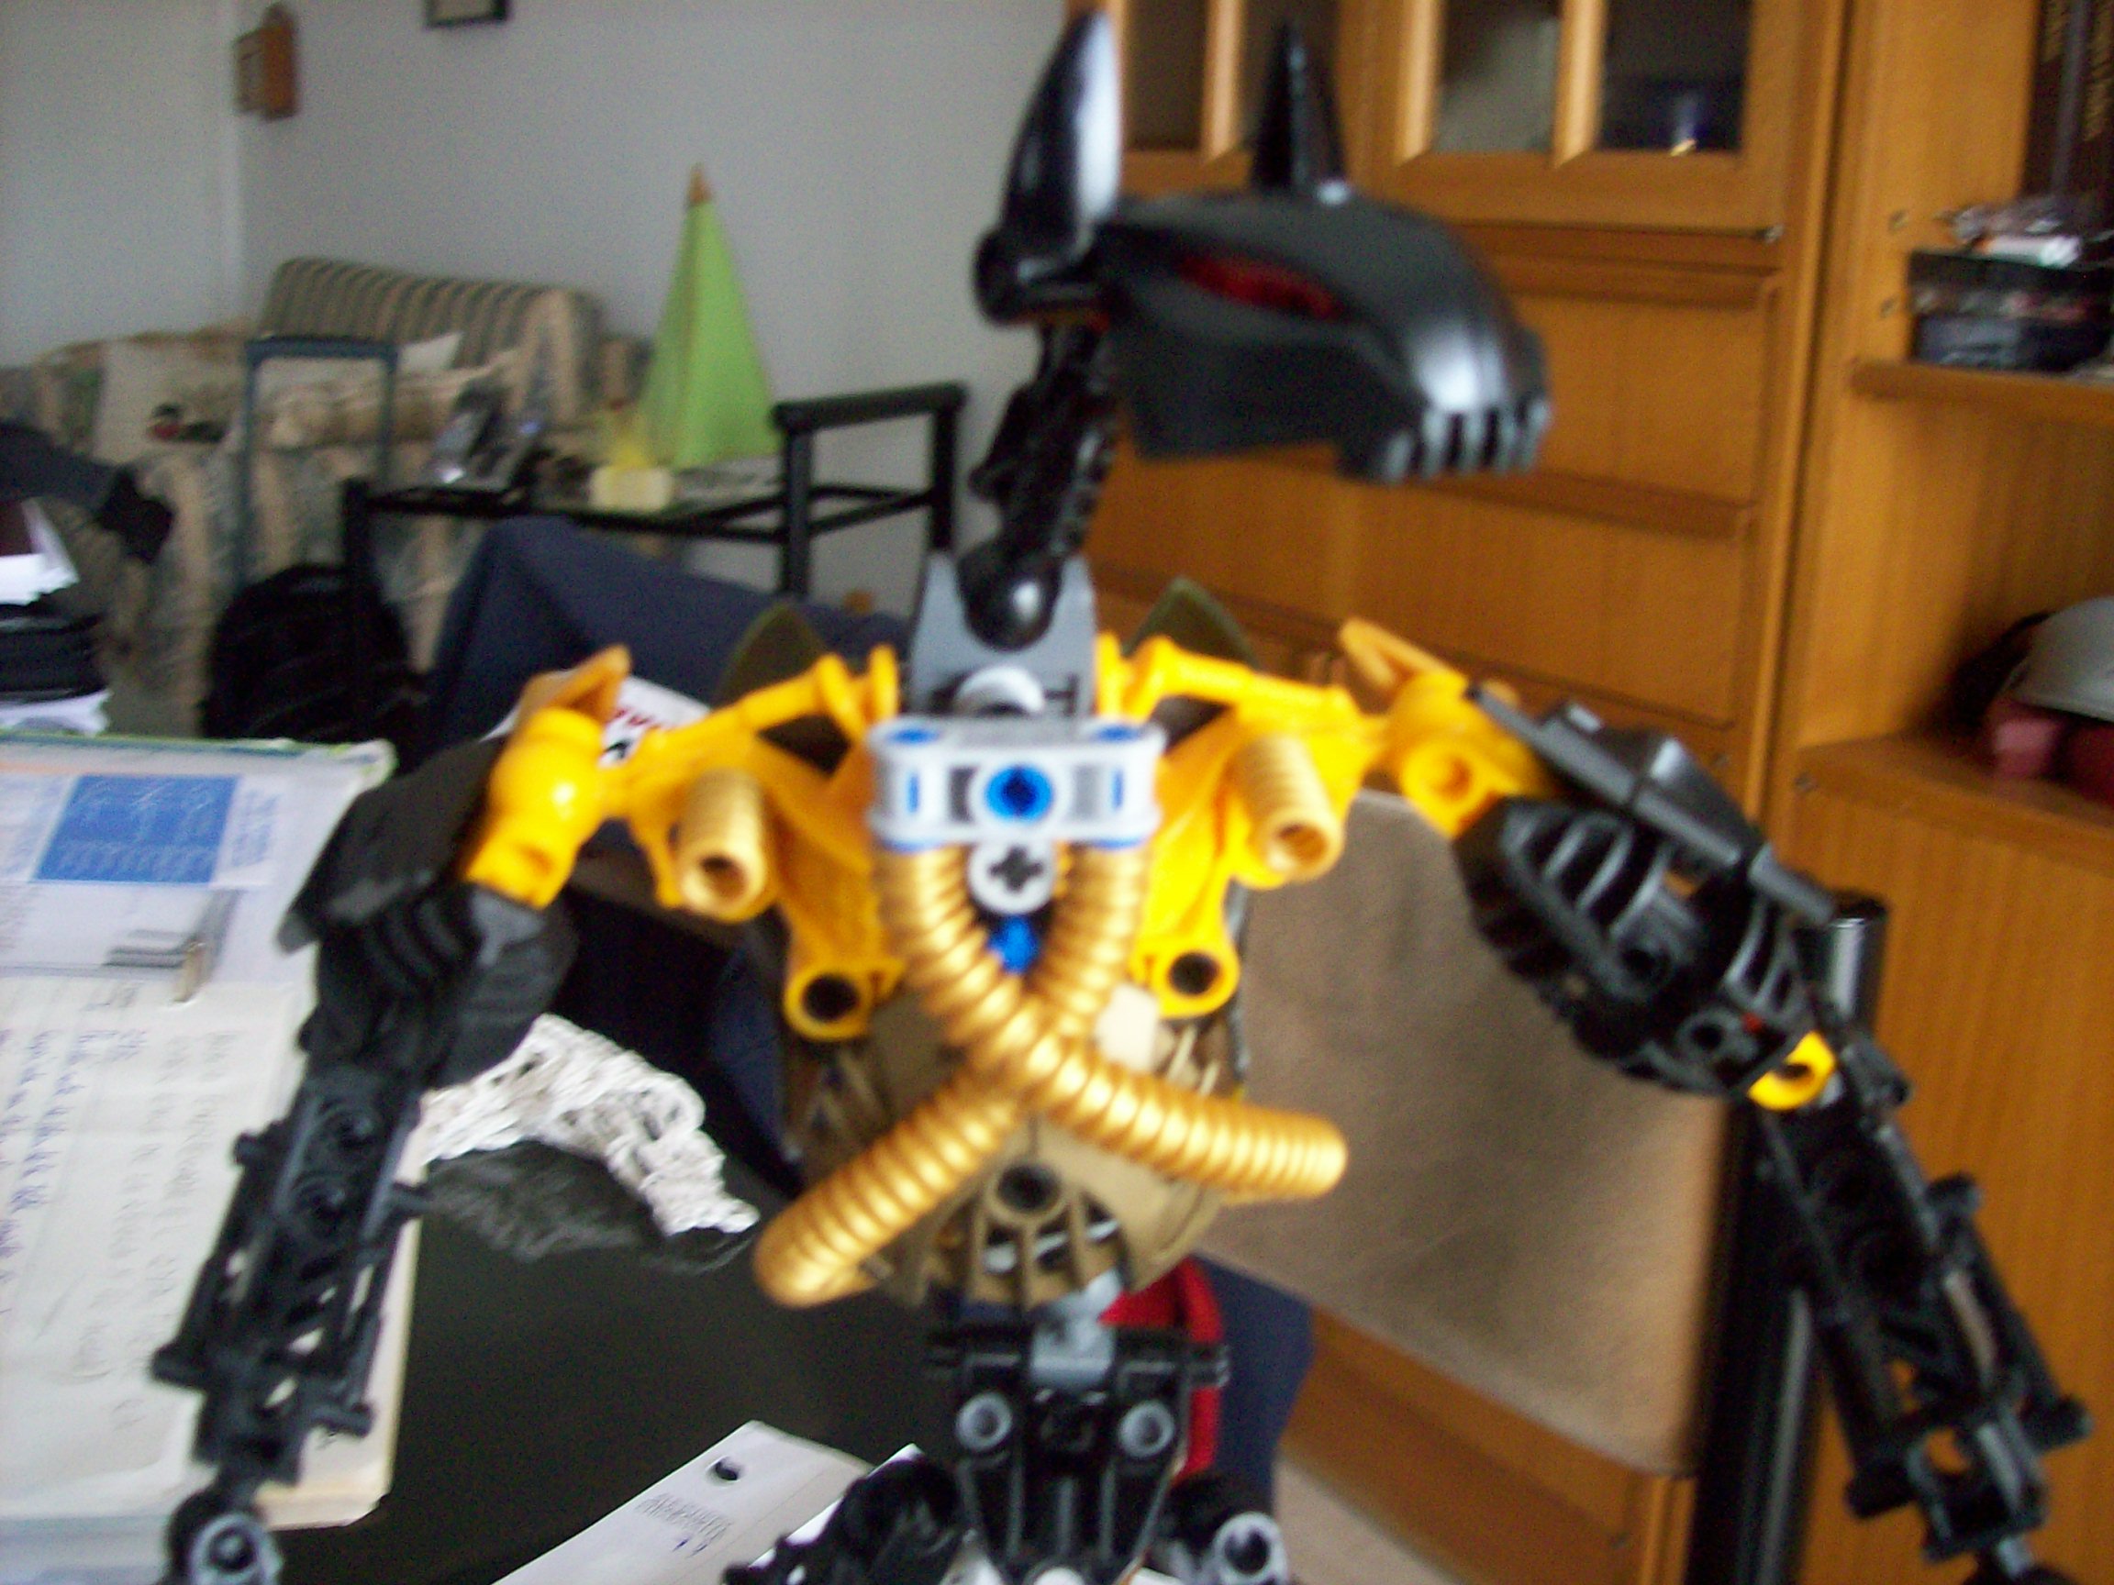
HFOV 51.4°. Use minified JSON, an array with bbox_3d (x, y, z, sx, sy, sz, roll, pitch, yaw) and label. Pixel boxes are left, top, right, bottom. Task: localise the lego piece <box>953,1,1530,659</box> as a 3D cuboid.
[{"bbox_3d":[0.020,-0.040,0.203,0.052,0.058,0.041,12,17,34],"label":"lego piece"}]

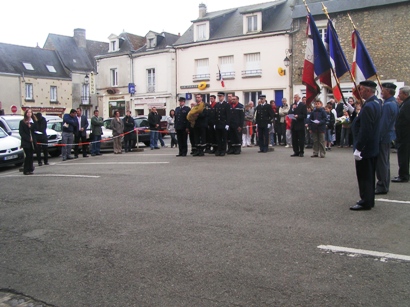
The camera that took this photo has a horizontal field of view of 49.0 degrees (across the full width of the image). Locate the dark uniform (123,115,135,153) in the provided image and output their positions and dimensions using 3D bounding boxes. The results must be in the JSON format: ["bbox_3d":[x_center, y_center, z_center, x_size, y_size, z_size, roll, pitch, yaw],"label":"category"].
[{"bbox_3d":[-2.983,-0.787,17.700,0.500,1.480,0.330,-1,5,-6],"label":"dark uniform"}]

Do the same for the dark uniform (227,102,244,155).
[{"bbox_3d":[0.945,-0.744,13.500,0.540,1.550,0.350,1,5,16],"label":"dark uniform"}]

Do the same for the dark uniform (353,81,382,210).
[{"bbox_3d":[2.199,-0.103,6.117,0.420,1.750,0.560,2,5,22],"label":"dark uniform"}]

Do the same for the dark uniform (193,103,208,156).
[{"bbox_3d":[-0.130,-0.691,12.946,0.520,1.540,0.380,2,5,25],"label":"dark uniform"}]

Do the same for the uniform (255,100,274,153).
[{"bbox_3d":[1.828,-0.898,13.756,0.560,1.770,0.340,1,5,18],"label":"uniform"}]

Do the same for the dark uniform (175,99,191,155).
[{"bbox_3d":[-0.668,-0.778,13.287,0.530,1.740,0.340,1,5,18],"label":"dark uniform"}]

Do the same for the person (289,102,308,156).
[{"bbox_3d":[2.670,-0.800,12.800,0.450,1.750,0.550,-4,6,-37],"label":"person"}]

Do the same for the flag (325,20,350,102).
[{"bbox_3d":[2.134,-1.493,7.300,0.450,1.270,0.270,2,6,27],"label":"flag"}]

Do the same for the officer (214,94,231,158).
[{"bbox_3d":[0.498,-0.831,12.800,0.510,1.820,0.360,1,5,12],"label":"officer"}]

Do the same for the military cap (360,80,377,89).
[{"bbox_3d":[2.202,-0.924,6.047,0.250,0.110,0.210,2,5,22],"label":"military cap"}]

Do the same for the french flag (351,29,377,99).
[{"bbox_3d":[2.439,-1.365,6.900,0.400,1.100,0.250,0,4,0],"label":"french flag"}]

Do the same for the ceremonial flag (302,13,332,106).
[{"bbox_3d":[1.651,-1.394,6.600,0.450,1.270,0.270,2,6,27],"label":"ceremonial flag"}]

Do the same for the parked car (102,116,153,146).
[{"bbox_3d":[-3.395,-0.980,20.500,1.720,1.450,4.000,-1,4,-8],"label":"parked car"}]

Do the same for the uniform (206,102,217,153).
[{"bbox_3d":[0.237,-0.780,13.650,0.510,1.540,0.340,1,5,16],"label":"uniform"}]

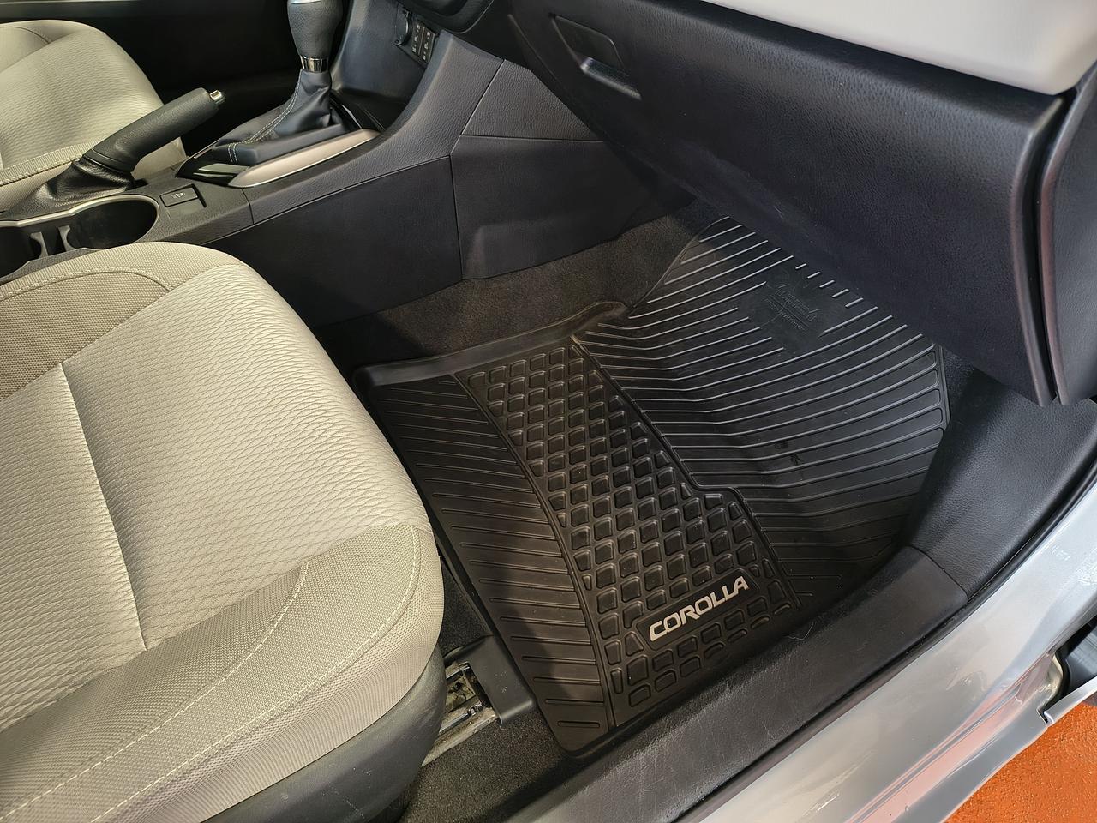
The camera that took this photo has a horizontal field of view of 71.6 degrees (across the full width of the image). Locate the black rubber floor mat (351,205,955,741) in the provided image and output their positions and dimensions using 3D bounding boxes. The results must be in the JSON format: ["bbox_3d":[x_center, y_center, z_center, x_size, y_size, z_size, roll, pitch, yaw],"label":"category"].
[{"bbox_3d":[0.152,-0.040,0.823,0.594,0.177,0.518,-22,47,-19],"label":"black rubber floor mat"}]

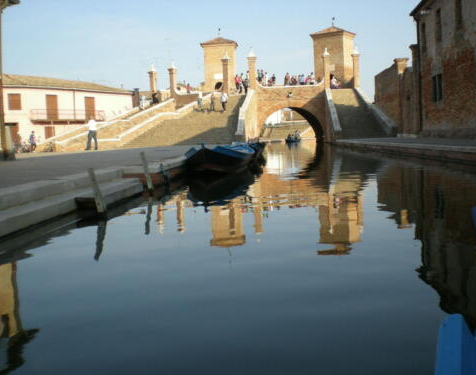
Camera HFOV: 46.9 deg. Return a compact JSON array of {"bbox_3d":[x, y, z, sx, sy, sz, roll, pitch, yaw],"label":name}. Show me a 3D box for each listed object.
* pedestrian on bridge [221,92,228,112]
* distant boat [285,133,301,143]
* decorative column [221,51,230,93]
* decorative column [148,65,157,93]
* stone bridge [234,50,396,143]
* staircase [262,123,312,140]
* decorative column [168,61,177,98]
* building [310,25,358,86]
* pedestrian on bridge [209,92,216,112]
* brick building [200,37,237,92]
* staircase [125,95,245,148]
[{"bbox_3d":[-1.117,-7.208,46.439,0.520,1.700,0.420,0,6,18],"label":"pedestrian on bridge"},{"bbox_3d":[5.362,-4.919,54.000,1.600,0.950,3.600,-1,6,10],"label":"distant boat"},{"bbox_3d":[-1.082,-9.865,47.500,0.680,3.600,0.680,-3,6,-10],"label":"decorative column"},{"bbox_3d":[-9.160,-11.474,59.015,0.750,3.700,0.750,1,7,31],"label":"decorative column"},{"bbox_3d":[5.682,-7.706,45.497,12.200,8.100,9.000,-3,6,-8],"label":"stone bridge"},{"bbox_3d":[5.321,-6.019,59.000,5.500,2.100,4.000,-2,5,0],"label":"staircase"},{"bbox_3d":[-6.753,-11.220,57.029,0.750,3.950,0.750,1,7,31],"label":"decorative column"},{"bbox_3d":[8.960,-11.916,51.500,3.500,6.200,3.500,1,6,30],"label":"building"},{"bbox_3d":[-2.114,-7.046,45.500,0.500,1.670,0.350,-2,5,0],"label":"pedestrian on bridge"},{"bbox_3d":[-2.081,-13.620,62.768,4.200,7.600,4.200,-3,6,-4],"label":"brick building"},{"bbox_3d":[-2.060,-5.949,45.044,8.000,4.600,13.000,0,6,17],"label":"staircase"}]

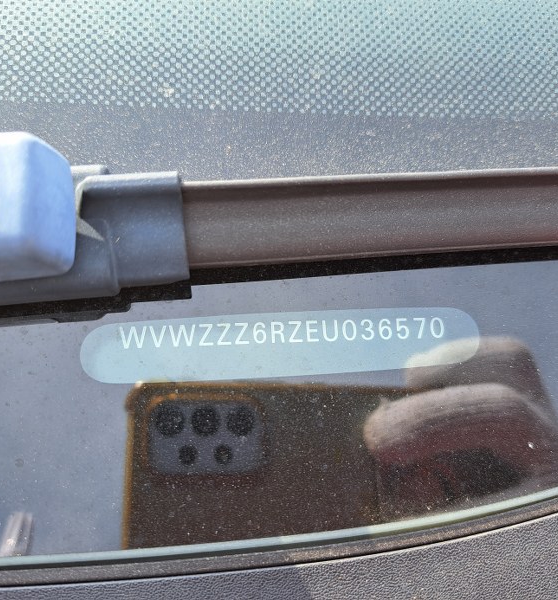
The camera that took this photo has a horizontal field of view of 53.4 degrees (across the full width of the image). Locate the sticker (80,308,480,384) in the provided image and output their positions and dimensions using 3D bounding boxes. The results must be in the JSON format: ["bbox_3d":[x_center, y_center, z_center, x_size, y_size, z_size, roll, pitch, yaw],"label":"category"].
[{"bbox_3d":[0.002,0.008,0.106,0.077,0.001,0.012,-3,78,-8],"label":"sticker"}]

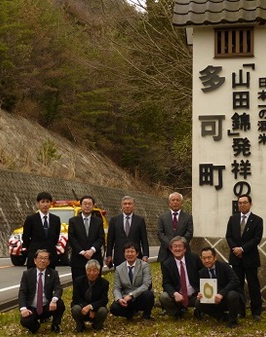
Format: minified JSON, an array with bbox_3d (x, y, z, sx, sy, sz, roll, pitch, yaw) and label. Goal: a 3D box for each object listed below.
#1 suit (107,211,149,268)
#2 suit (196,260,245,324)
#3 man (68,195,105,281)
[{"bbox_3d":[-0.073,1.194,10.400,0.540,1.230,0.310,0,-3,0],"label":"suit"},{"bbox_3d":[1.089,1.518,9.700,0.560,0.800,0.700,-1,-3,17],"label":"suit"},{"bbox_3d":[-0.614,1.176,10.300,0.480,1.660,0.330,0,-3,-3],"label":"man"}]

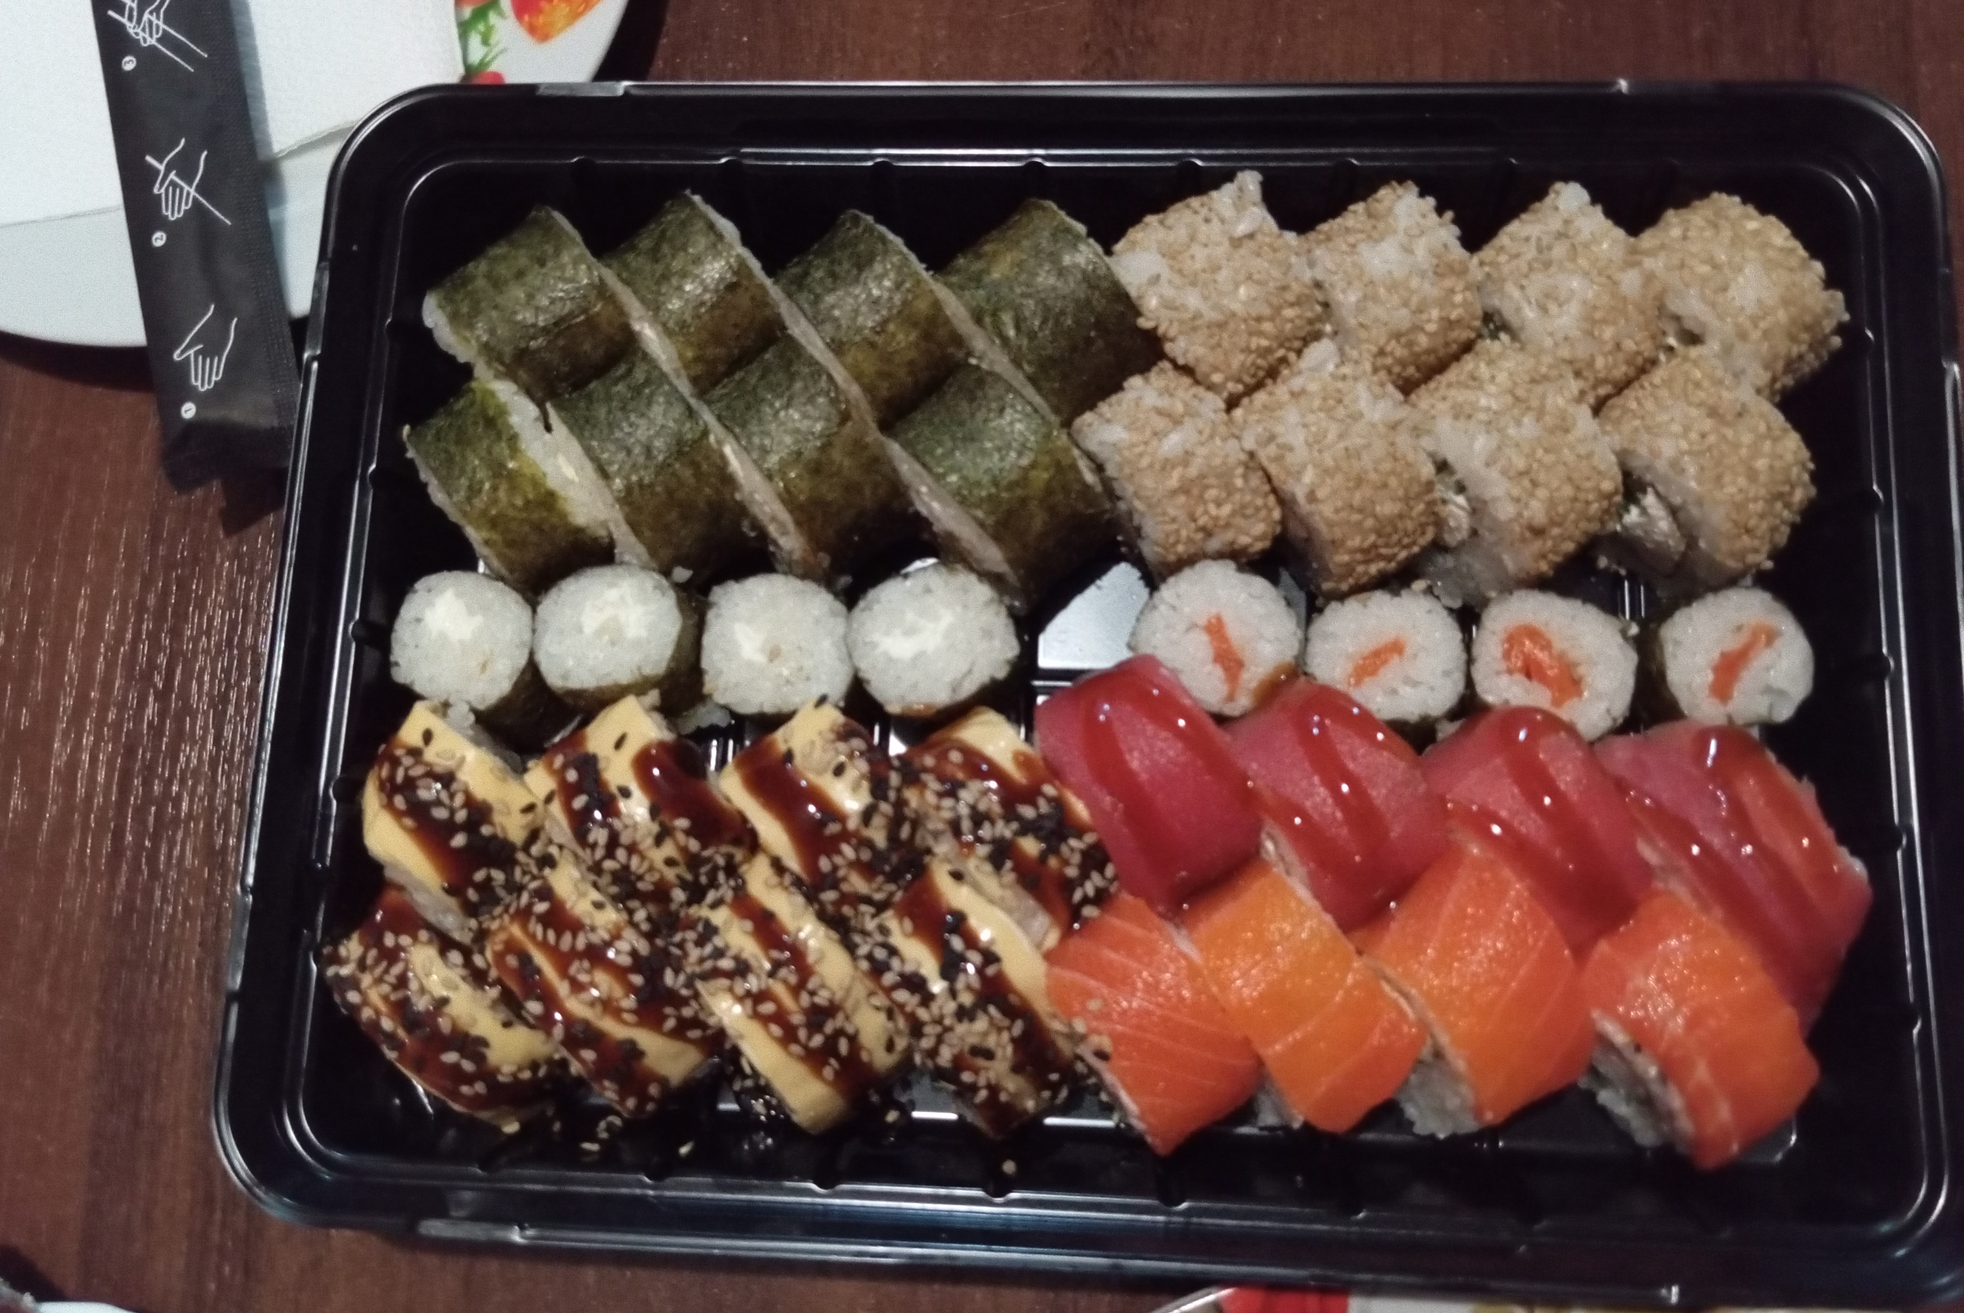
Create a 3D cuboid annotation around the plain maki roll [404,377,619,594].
[{"bbox_3d":[-0.092,-0.034,0.313,0.025,0.037,0.043,-37,80,-4],"label":"plain maki roll"}]

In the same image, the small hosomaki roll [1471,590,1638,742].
[{"bbox_3d":[0.113,0.004,0.326,0.030,0.027,0.030,-1,79,4],"label":"small hosomaki roll"}]

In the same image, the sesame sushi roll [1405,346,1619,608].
[{"bbox_3d":[0.102,-0.037,0.301,0.030,0.038,0.041,-28,79,-2],"label":"sesame sushi roll"}]

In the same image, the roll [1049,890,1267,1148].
[{"bbox_3d":[0.031,0.065,0.287,0.023,0.038,0.041,-32,79,-3],"label":"roll"}]

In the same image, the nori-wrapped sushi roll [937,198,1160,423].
[{"bbox_3d":[0.015,-0.069,0.313,0.028,0.037,0.039,-40,80,-4],"label":"nori-wrapped sushi roll"}]

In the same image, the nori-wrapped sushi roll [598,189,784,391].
[{"bbox_3d":[-0.056,-0.071,0.318,0.025,0.037,0.039,-40,80,-4],"label":"nori-wrapped sushi roll"}]

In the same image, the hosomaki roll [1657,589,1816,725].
[{"bbox_3d":[0.134,0.003,0.293,0.026,0.026,0.027,2,79,5],"label":"hosomaki roll"}]

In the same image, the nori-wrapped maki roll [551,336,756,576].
[{"bbox_3d":[-0.070,-0.041,0.342,0.025,0.041,0.042,-34,78,-3],"label":"nori-wrapped maki roll"}]

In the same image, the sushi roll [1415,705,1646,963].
[{"bbox_3d":[0.100,0.032,0.286,0.024,0.033,0.036,-36,79,-3],"label":"sushi roll"}]

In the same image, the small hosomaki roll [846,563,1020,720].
[{"bbox_3d":[-0.009,-0.001,0.337,0.033,0.027,0.033,-1,79,4],"label":"small hosomaki roll"}]

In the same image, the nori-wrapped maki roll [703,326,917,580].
[{"bbox_3d":[-0.037,-0.043,0.340,0.026,0.041,0.043,-34,78,-3],"label":"nori-wrapped maki roll"}]

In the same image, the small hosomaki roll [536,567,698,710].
[{"bbox_3d":[-0.069,-0.003,0.311,0.028,0.026,0.025,1,80,4],"label":"small hosomaki roll"}]

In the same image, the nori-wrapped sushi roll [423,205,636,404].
[{"bbox_3d":[-0.089,-0.069,0.322,0.027,0.030,0.031,-35,79,-3],"label":"nori-wrapped sushi roll"}]

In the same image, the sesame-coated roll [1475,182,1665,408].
[{"bbox_3d":[0.112,-0.068,0.305,0.025,0.032,0.033,-33,78,-2],"label":"sesame-coated roll"}]

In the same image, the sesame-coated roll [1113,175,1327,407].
[{"bbox_3d":[0.050,-0.079,0.342,0.029,0.038,0.038,-34,78,-3],"label":"sesame-coated roll"}]

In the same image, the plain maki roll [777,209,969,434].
[{"bbox_3d":[-0.021,-0.066,0.315,0.025,0.031,0.032,-35,79,-3],"label":"plain maki roll"}]

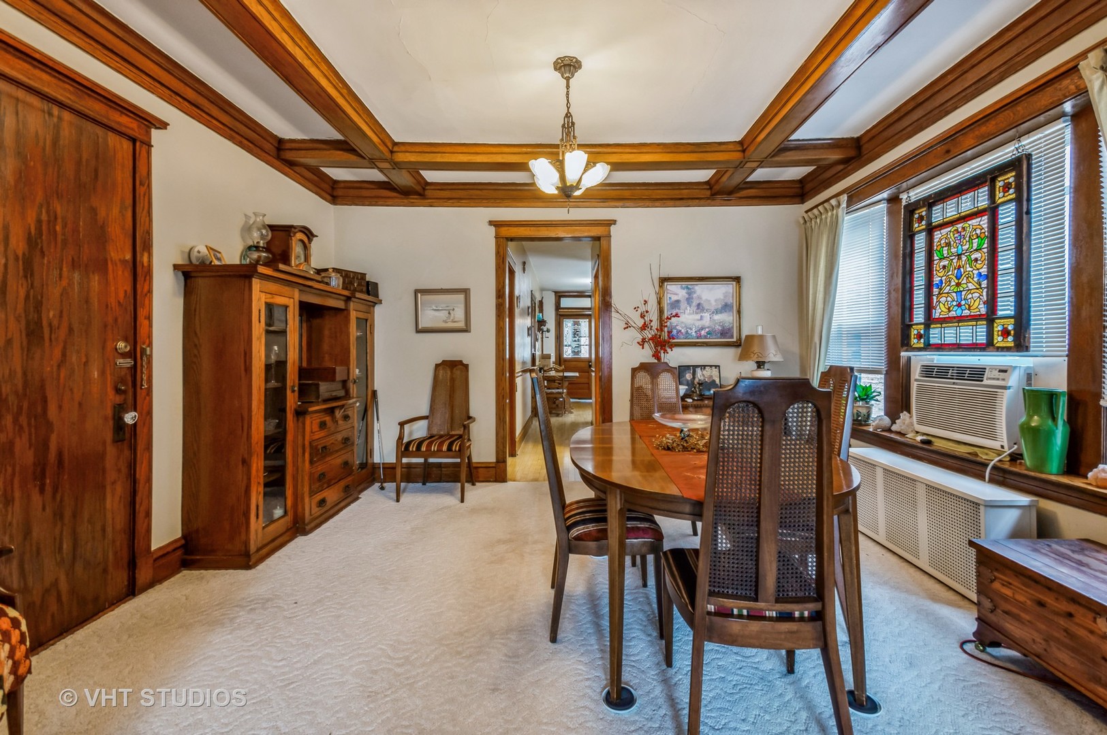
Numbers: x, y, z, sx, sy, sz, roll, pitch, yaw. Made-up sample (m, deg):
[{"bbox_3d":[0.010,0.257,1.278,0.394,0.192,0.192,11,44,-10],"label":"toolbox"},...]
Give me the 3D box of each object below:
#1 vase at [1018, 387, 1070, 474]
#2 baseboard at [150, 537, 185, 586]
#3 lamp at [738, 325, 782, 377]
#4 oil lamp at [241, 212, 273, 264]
[{"bbox_3d":[2.140,0.278,2.003,0.155,0.350,0.165,0,2,2],"label":"vase"},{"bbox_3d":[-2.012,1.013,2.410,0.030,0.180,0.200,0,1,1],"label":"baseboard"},{"bbox_3d":[1.686,-0.049,3.760,0.335,0.580,0.335,0,2,2],"label":"lamp"},{"bbox_3d":[-1.733,-0.735,2.720,0.140,0.375,0.140,0,2,2],"label":"oil lamp"}]

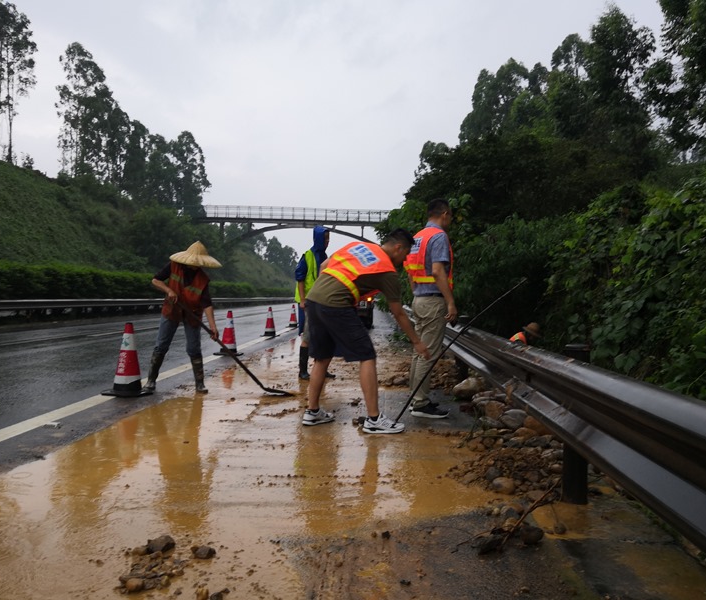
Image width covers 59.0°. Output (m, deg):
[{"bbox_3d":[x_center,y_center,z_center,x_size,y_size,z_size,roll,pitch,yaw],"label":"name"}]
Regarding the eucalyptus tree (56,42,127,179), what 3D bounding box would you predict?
[{"bbox_3d":[-30.173,-21.865,72.000,8.000,16.000,7.500,0,0,-18],"label":"eucalyptus tree"}]

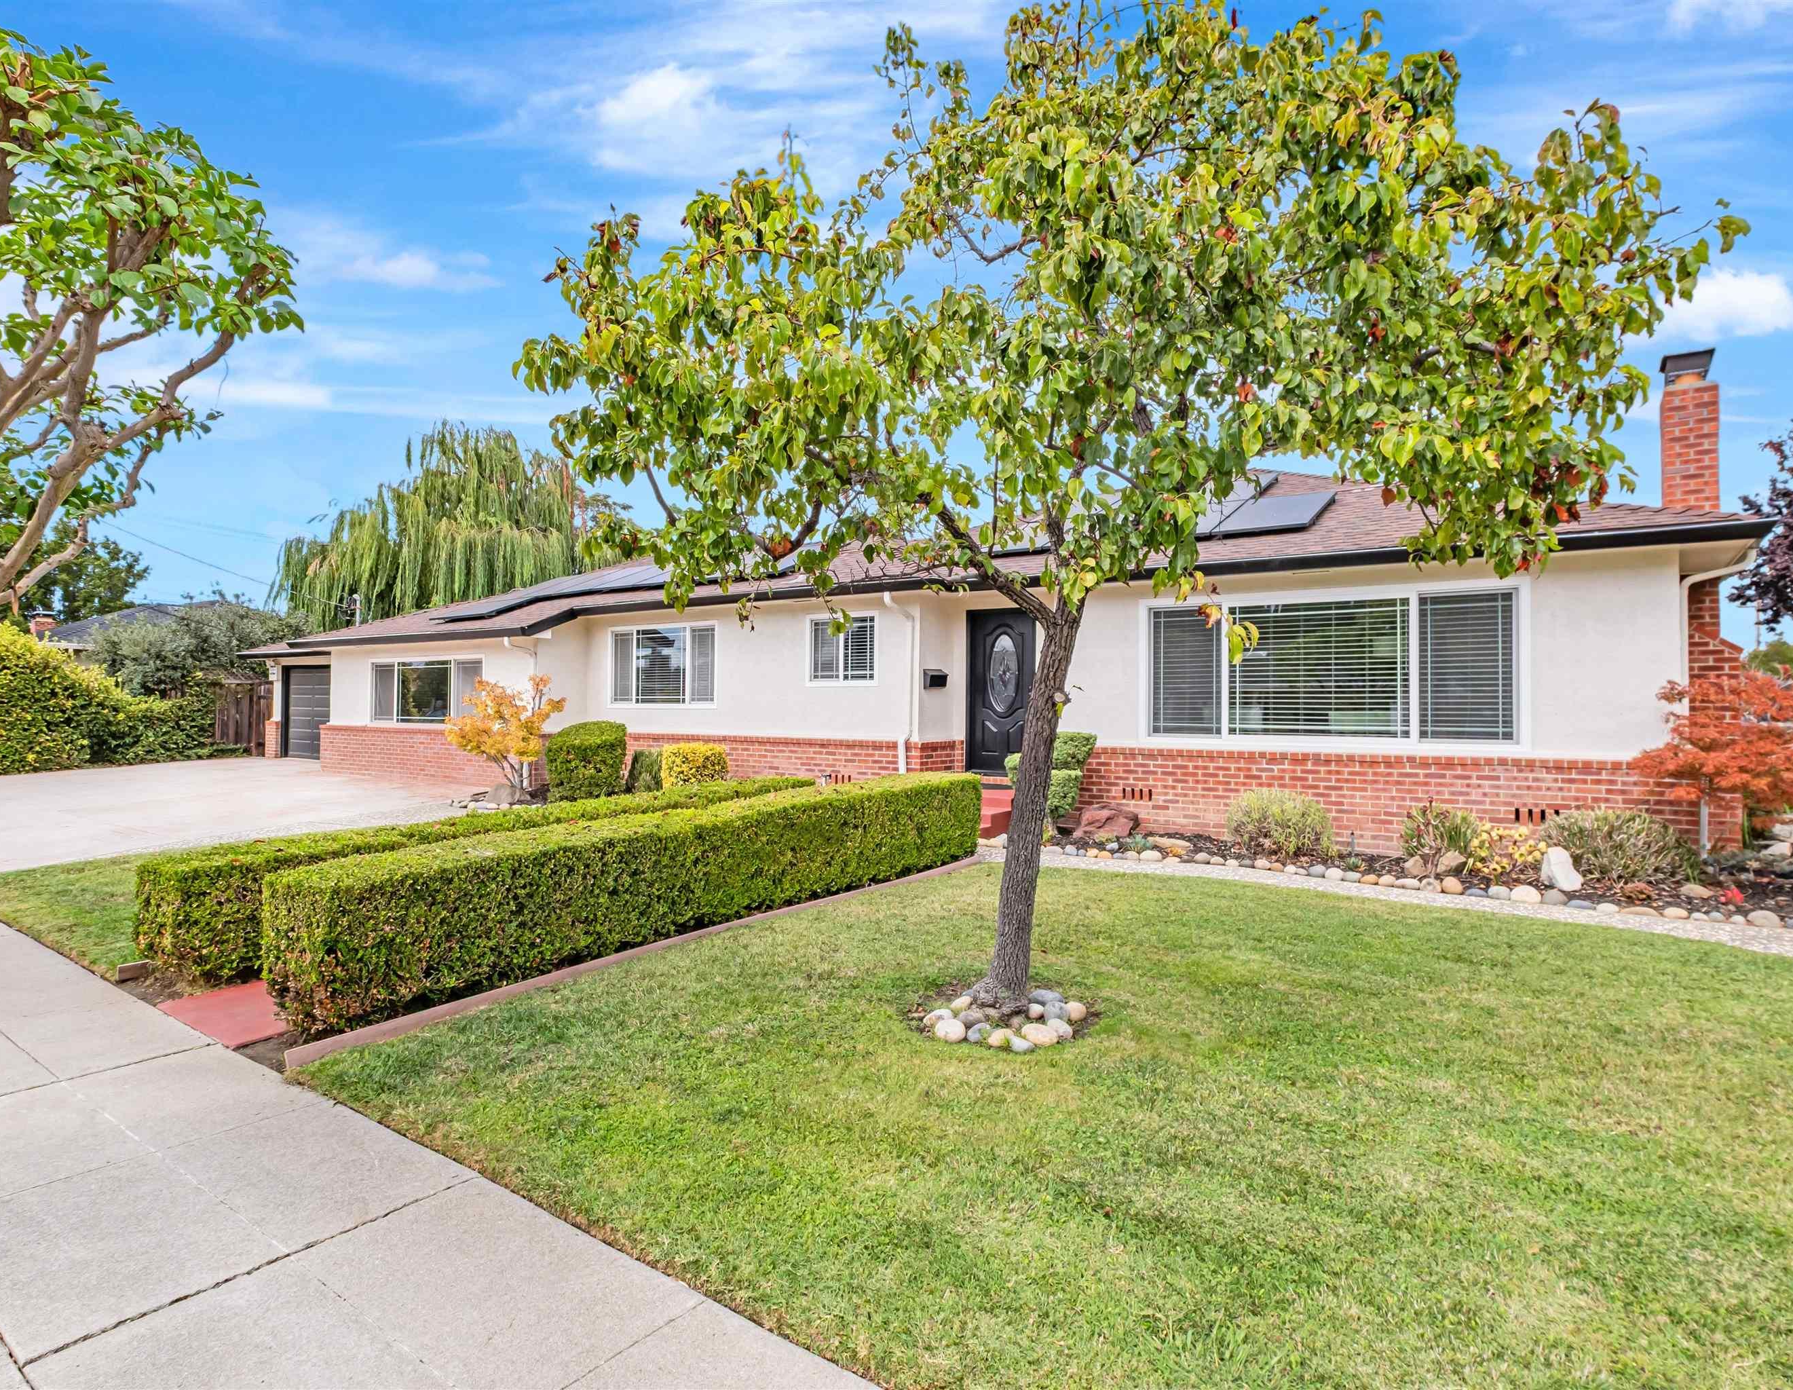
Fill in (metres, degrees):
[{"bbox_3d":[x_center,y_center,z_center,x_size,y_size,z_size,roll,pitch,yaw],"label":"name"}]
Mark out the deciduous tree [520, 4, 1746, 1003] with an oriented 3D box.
[{"bbox_3d":[0.880,-0.740,4.150,4.900,4.450,4.400,0,-1,0],"label":"deciduous tree"}]

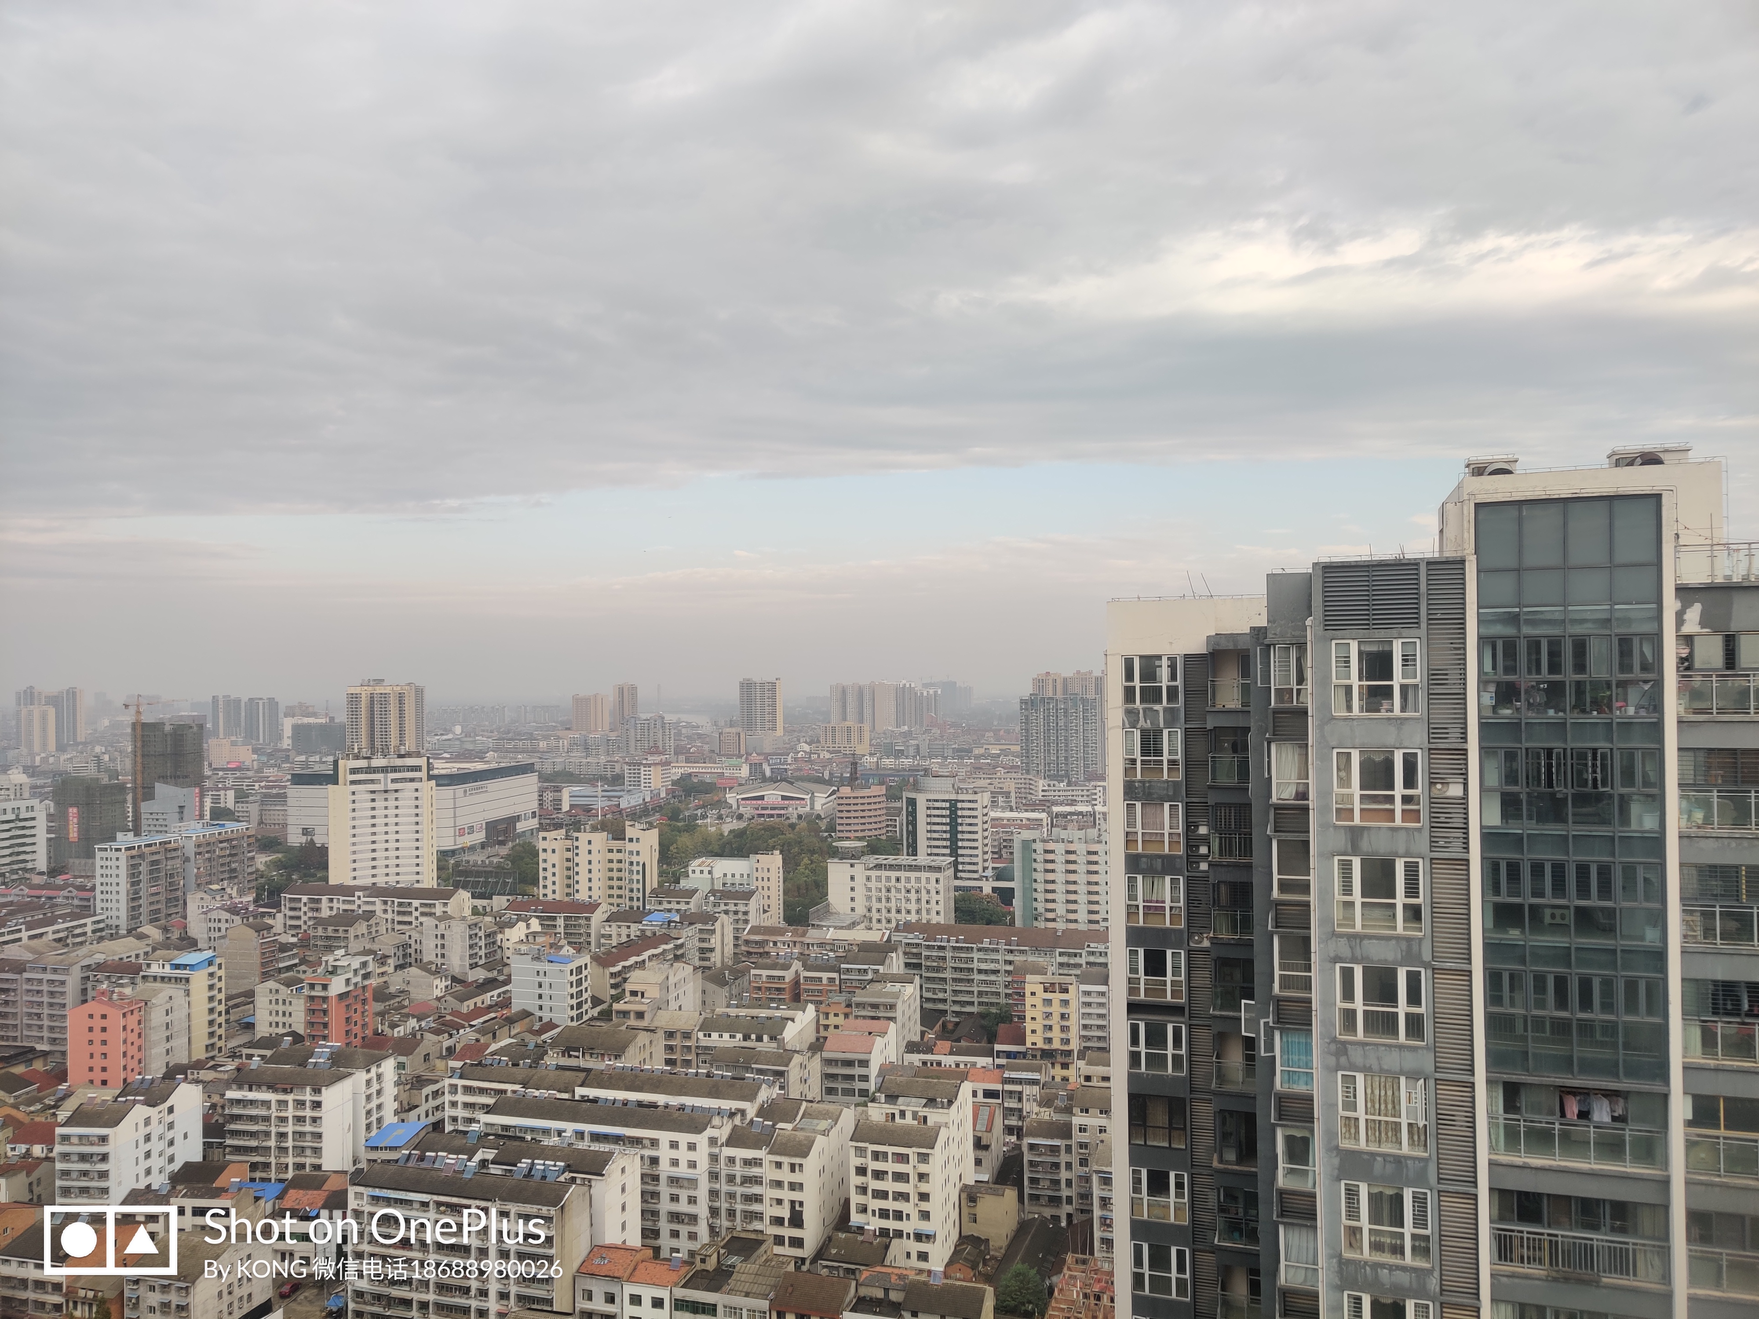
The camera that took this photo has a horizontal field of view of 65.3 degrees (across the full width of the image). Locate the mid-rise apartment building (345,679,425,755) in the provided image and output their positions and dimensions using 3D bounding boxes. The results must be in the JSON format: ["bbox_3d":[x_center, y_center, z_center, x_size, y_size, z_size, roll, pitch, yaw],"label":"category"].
[{"bbox_3d":[-433.323,66.768,1209.121,63.000,93.000,20.000,0,-1,-9],"label":"mid-rise apartment building"}]

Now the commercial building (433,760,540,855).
[{"bbox_3d":[-267.688,84.858,797.907,99.087,42.000,101.635,-1,-1,13],"label":"commercial building"}]

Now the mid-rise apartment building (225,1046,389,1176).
[{"bbox_3d":[-108.330,87.610,262.490,22.500,23.500,20.000,-1,-1,13],"label":"mid-rise apartment building"}]

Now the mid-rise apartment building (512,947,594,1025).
[{"bbox_3d":[-85.637,88.244,358.948,16.177,19.300,12.070,-1,-1,17],"label":"mid-rise apartment building"}]

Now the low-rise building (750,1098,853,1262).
[{"bbox_3d":[-11.330,87.120,228.480,7.800,21.500,19.300,-1,-1,21],"label":"low-rise building"}]

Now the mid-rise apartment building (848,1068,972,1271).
[{"bbox_3d":[5.812,83.228,226.768,14.306,23.800,28.138,-1,-1,14],"label":"mid-rise apartment building"}]

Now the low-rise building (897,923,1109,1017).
[{"bbox_3d":[34.640,85.650,376.020,60.500,25.000,12.500,-1,-1,17],"label":"low-rise building"}]

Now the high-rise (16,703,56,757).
[{"bbox_3d":[-1053.420,91.460,1714.330,44.000,66.000,20.000,-1,-1,12],"label":"high-rise"}]

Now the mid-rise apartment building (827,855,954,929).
[{"bbox_3d":[4.560,85.930,486.810,41.700,29.700,17.900,-1,-1,18],"label":"mid-rise apartment building"}]

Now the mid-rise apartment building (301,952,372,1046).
[{"bbox_3d":[-129.027,84.893,327.950,7.607,26.000,14.537,-1,-1,18],"label":"mid-rise apartment building"}]

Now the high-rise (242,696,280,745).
[{"bbox_3d":[-768.090,85.730,1707.200,36.000,76.500,17.000,-1,-1,5],"label":"high-rise"}]

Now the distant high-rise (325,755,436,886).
[{"bbox_3d":[-196.773,69.893,540.458,38.000,63.300,21.000,0,-1,-27],"label":"distant high-rise"}]

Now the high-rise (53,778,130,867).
[{"bbox_3d":[-399.350,83.600,694.380,30.500,46.000,18.500,-1,-1,16],"label":"high-rise"}]

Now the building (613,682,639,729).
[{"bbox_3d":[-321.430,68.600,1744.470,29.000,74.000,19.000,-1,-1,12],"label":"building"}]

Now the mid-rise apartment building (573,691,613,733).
[{"bbox_3d":[-357.298,80.397,1701.123,30.781,78.000,33.109,-1,-1,30],"label":"mid-rise apartment building"}]

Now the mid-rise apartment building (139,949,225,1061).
[{"bbox_3d":[-175.930,87.970,347.000,14.600,26.300,12.000,-1,-1,15],"label":"mid-rise apartment building"}]

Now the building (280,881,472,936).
[{"bbox_3d":[-173.700,90.460,473.480,65.000,24.300,13.000,-1,-1,14],"label":"building"}]

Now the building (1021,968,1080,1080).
[{"bbox_3d":[40.210,84.397,316.919,11.248,23.300,12.000,-1,-1,12],"label":"building"}]

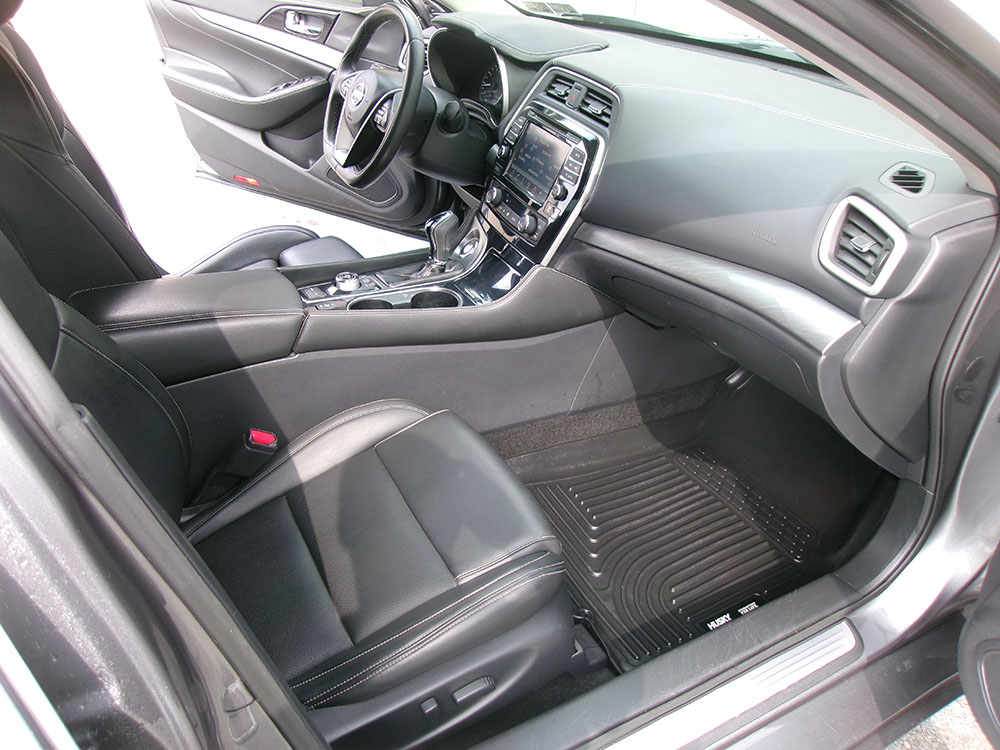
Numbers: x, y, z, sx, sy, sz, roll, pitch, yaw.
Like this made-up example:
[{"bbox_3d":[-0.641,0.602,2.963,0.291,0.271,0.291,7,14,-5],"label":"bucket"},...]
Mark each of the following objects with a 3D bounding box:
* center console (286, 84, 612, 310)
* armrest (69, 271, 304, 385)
[{"bbox_3d":[-0.113,-0.299,1.329,0.500,0.390,0.285,-9,33,-32],"label":"center console"},{"bbox_3d":[-0.487,-0.075,1.218,0.327,0.117,0.185,-9,33,-32],"label":"armrest"}]

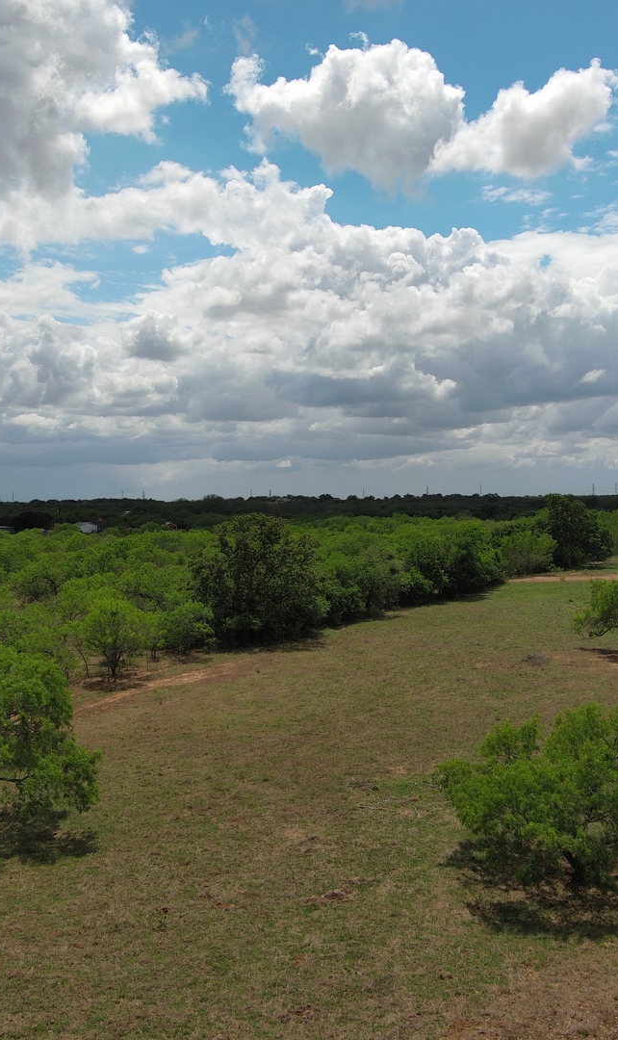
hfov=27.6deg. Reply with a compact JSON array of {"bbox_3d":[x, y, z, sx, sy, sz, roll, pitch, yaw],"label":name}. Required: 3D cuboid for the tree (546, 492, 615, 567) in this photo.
[{"bbox_3d":[39.289,1.626,182.918,10.200,10.600,9.500,0,1,0],"label":"tree"}]

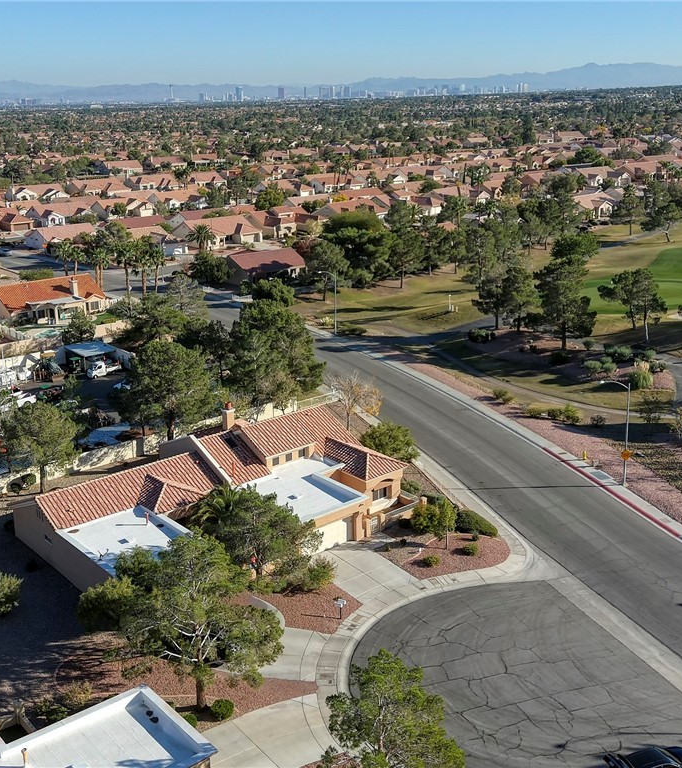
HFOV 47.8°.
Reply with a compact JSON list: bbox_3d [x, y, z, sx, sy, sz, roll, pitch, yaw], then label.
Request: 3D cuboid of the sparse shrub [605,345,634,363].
[{"bbox_3d":[33.470,-3.670,92.500,3.200,1.900,2.800,0,20,0],"label":"sparse shrub"}]

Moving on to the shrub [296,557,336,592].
[{"bbox_3d":[-1.640,12.270,49.600,2.500,1.950,2.400,0,20,0],"label":"shrub"}]

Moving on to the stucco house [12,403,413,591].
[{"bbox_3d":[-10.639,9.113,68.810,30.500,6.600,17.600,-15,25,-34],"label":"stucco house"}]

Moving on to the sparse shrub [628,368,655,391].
[{"bbox_3d":[32.620,-0.450,83.500,2.800,2.200,2.800,0,20,0],"label":"sparse shrub"}]

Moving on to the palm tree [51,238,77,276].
[{"bbox_3d":[-46.300,-20.200,128.200,4.000,8.200,4.000,0,20,0],"label":"palm tree"}]

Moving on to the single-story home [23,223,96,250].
[{"bbox_3d":[-69.911,-37.142,194.398,15.000,5.000,13.500,-15,25,-35],"label":"single-story home"}]

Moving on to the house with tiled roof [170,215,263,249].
[{"bbox_3d":[-32.306,-40.532,203.149,18.000,5.200,19.000,-14,25,-32],"label":"house with tiled roof"}]

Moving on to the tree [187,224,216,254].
[{"bbox_3d":[-34.273,-35.894,187.656,6.500,7.400,6.500,0,21,0],"label":"tree"}]

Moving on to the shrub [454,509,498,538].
[{"bbox_3d":[11.888,12.177,68.331,2.100,1.200,3.400,-14,25,-32],"label":"shrub"}]

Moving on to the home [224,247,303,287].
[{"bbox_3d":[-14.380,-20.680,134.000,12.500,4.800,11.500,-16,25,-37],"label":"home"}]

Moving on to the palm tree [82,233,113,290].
[{"bbox_3d":[-39.800,-19.600,125.000,4.300,8.900,4.300,0,20,0],"label":"palm tree"}]

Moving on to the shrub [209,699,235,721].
[{"bbox_3d":[-6.090,16.700,39.500,1.300,0.900,1.300,0,20,0],"label":"shrub"}]

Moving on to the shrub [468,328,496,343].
[{"bbox_3d":[18.310,-6.330,100.200,3.500,1.600,3.000,0,20,0],"label":"shrub"}]

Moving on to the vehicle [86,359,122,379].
[{"bbox_3d":[-32.730,-2.421,106.321,4.900,1.850,1.900,-16,26,-37],"label":"vehicle"}]

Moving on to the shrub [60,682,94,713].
[{"bbox_3d":[-13.750,16.300,40.000,1.700,1.200,1.600,0,20,0],"label":"shrub"}]

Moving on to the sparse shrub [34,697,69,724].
[{"bbox_3d":[-14.750,16.690,39.200,1.750,1.100,1.650,0,20,0],"label":"sparse shrub"}]

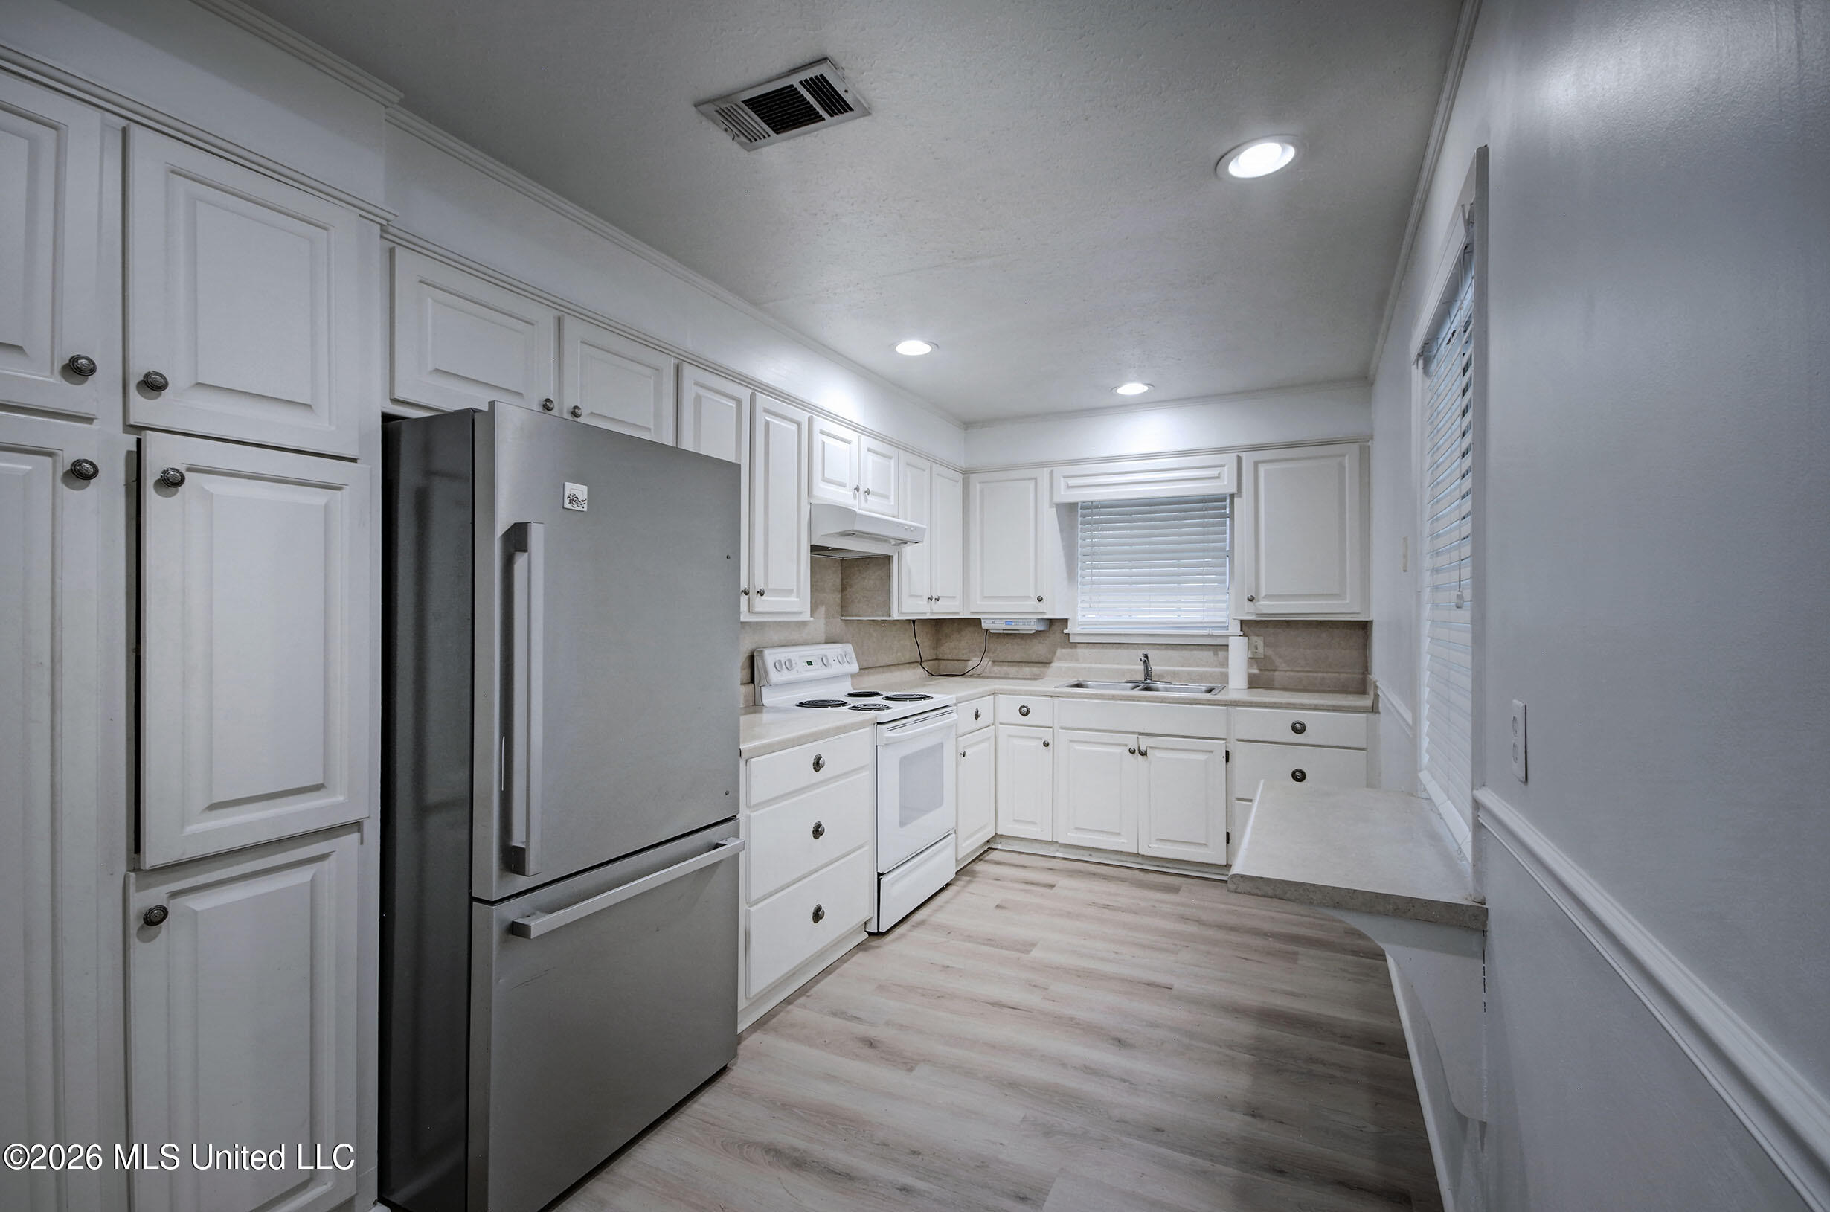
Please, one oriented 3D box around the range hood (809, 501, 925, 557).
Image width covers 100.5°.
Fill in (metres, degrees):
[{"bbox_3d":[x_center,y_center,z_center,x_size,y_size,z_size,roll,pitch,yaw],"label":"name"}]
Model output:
[{"bbox_3d":[-0.318,-0.348,3.641,0.532,0.177,0.759,0,-1,27],"label":"range hood"}]

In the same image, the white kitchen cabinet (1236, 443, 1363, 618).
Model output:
[{"bbox_3d":[2.029,-0.370,4.019,0.615,0.868,0.324,0,-1,27],"label":"white kitchen cabinet"}]

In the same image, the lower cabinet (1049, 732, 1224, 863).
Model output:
[{"bbox_3d":[1.267,0.948,4.147,0.867,0.650,0.578,0,-1,27],"label":"lower cabinet"}]

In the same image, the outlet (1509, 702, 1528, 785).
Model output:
[{"bbox_3d":[0.900,0.200,1.133,0.008,0.113,0.071,0,-1,27],"label":"outlet"}]

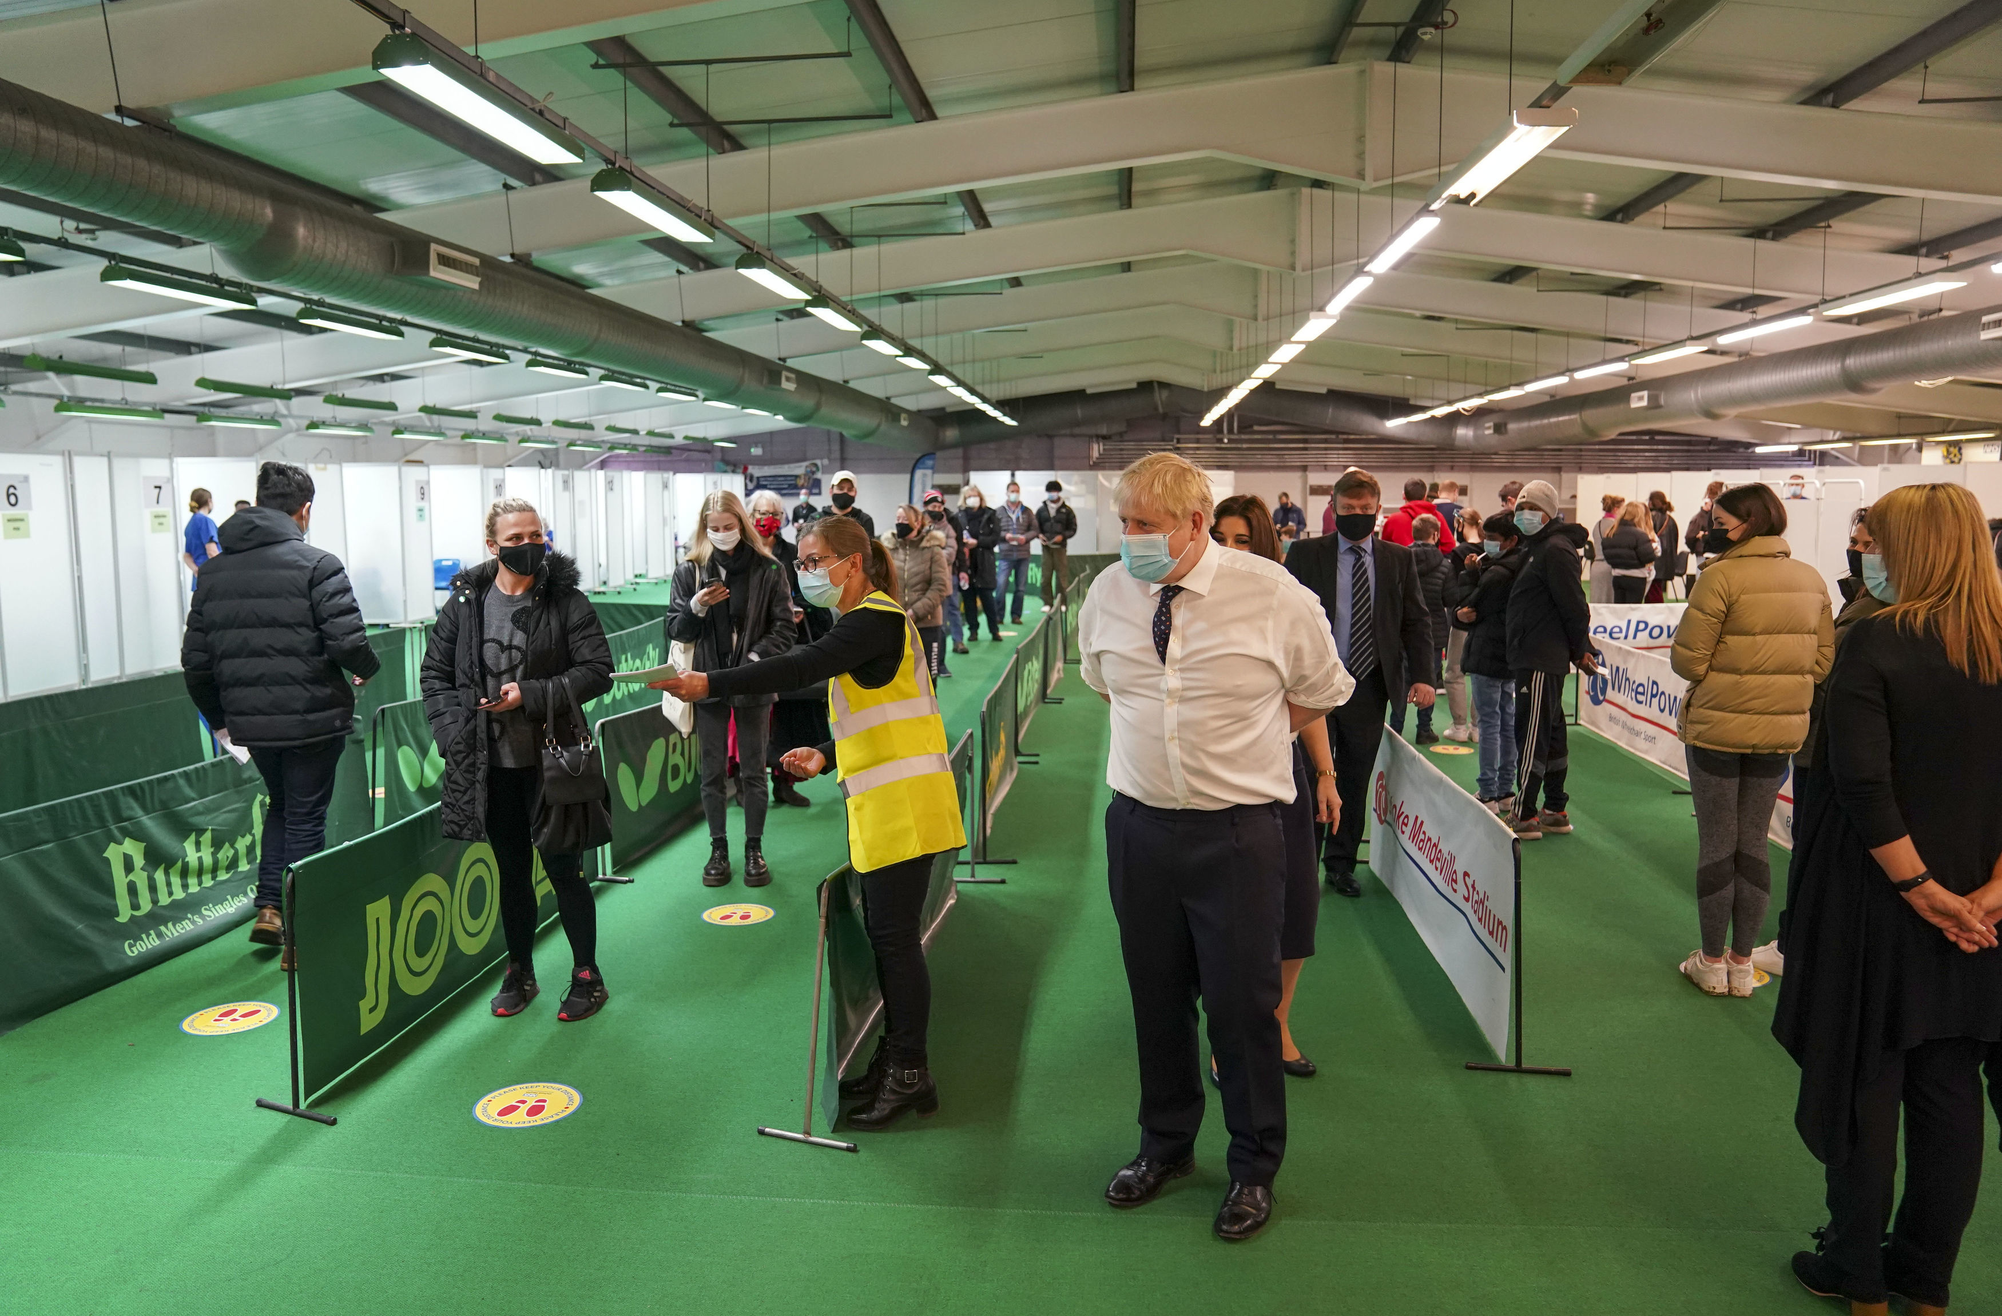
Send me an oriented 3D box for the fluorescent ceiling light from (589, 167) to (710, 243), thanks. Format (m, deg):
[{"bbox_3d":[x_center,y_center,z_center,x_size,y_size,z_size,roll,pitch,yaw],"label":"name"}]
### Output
[{"bbox_3d":[-1.982,-2.609,8.049,0.215,0.135,1.500,0,7,5],"label":"fluorescent ceiling light"}]

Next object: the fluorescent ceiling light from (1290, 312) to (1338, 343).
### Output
[{"bbox_3d":[2.966,-3.147,13.191,0.270,0.100,1.840,1,7,5],"label":"fluorescent ceiling light"}]

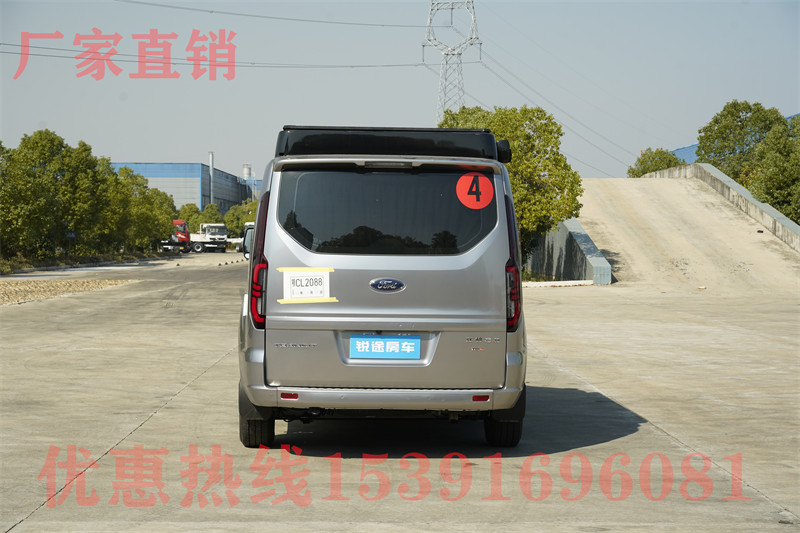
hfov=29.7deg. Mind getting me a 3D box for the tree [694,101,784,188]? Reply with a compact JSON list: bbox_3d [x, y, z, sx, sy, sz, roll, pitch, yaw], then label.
[{"bbox_3d":[17.630,-4.200,78.000,5.100,8.300,5.100,0,1,0],"label":"tree"}]

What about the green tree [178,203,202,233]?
[{"bbox_3d":[-23.970,-4.470,172.000,3.500,5.600,3.500,0,1,0],"label":"green tree"}]

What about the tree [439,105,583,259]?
[{"bbox_3d":[3.840,-2.560,52.500,5.000,6.100,4.900,0,1,0],"label":"tree"}]

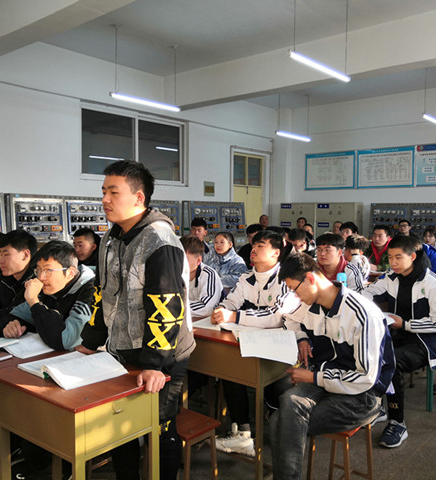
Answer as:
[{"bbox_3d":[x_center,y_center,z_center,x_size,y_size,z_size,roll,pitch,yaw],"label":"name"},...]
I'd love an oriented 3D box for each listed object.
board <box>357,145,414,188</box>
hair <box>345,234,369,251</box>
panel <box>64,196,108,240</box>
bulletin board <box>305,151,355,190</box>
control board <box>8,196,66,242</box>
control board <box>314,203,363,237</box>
[{"bbox_3d":[3.418,-1.470,10.258,1.190,0.810,0.030,3,4,40],"label":"board"},{"bbox_3d":[1.262,0.027,4.550,0.190,0.160,0.210,2,4,24],"label":"hair"},{"bbox_3d":[-1.840,-0.309,7.026,0.140,0.600,0.760,-9,-3,40],"label":"panel"},{"bbox_3d":[2.462,-1.523,11.062,1.190,0.820,0.030,3,4,40],"label":"bulletin board"},{"bbox_3d":[-2.316,-0.280,6.447,0.140,0.610,0.760,-9,-3,40],"label":"control board"},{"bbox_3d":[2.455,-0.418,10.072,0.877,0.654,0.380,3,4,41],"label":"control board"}]

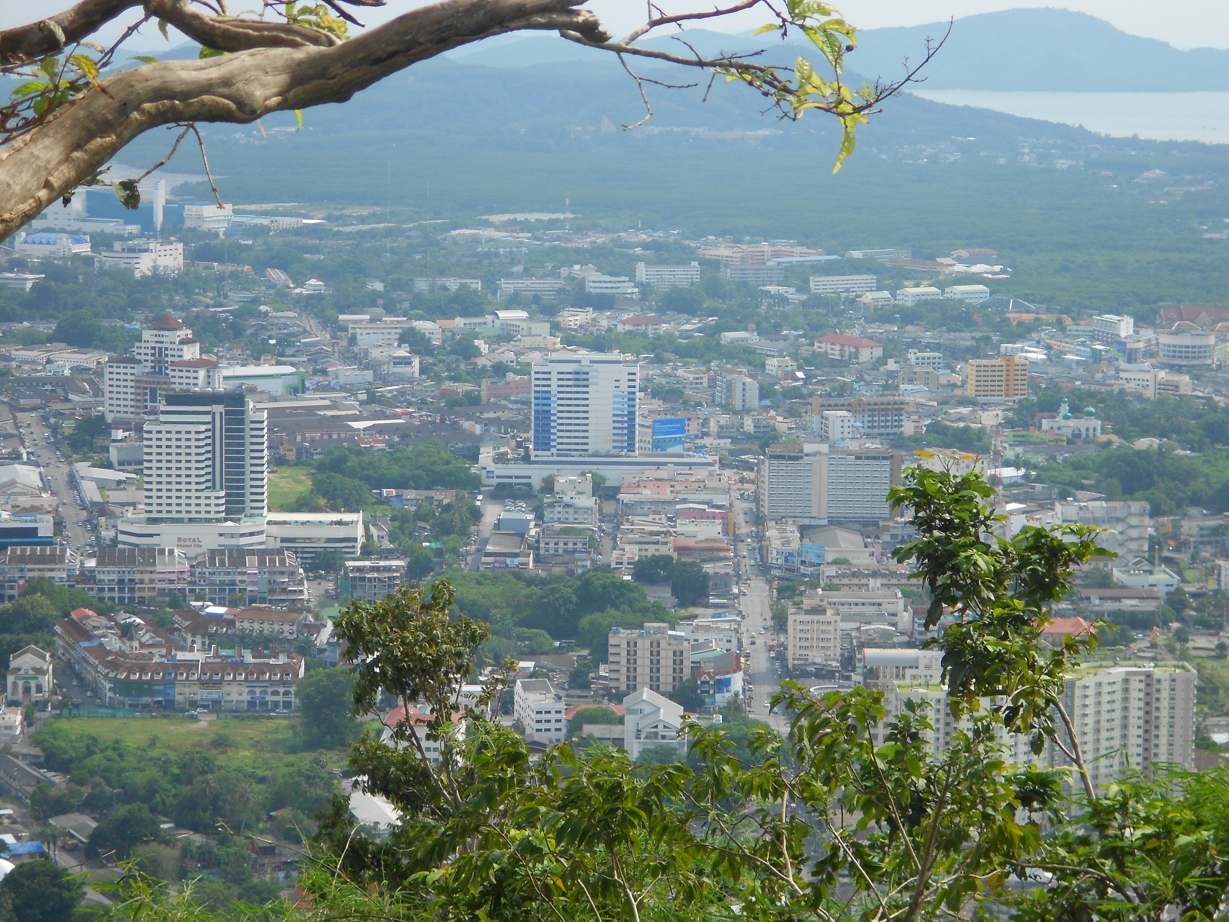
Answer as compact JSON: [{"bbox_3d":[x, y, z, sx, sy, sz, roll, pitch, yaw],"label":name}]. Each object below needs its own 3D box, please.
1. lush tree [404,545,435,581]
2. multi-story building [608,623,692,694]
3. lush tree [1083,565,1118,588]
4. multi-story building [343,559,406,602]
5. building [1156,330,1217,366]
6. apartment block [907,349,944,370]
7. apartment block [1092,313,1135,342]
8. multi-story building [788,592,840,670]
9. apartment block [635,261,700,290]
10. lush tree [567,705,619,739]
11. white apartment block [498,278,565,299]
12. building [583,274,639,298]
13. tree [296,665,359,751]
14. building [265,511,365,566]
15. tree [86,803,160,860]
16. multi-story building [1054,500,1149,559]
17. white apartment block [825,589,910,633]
[{"bbox_3d":[-81.740,42.830,1484.590,12.500,13.500,12.500,1,7,0],"label":"lush tree"},{"bbox_3d":[12.700,69.780,1238.470,28.300,23.800,13.000,1,7,4],"label":"multi-story building"},{"bbox_3d":[201.730,50.090,1456.740,13.500,11.800,13.000,1,7,0],"label":"lush tree"},{"bbox_3d":[-95.110,48.620,1400.210,22.000,17.200,12.000,-1,7,-11],"label":"multi-story building"},{"bbox_3d":[395.380,-76.460,2427.970,37.500,23.000,26.000,1,7,2],"label":"building"},{"bbox_3d":[206.400,-64.850,2337.710,20.000,16.500,9.500,-2,8,-23],"label":"apartment block"},{"bbox_3d":[366.390,-95.650,2579.210,10.500,20.000,45.000,-2,8,-18],"label":"apartment block"},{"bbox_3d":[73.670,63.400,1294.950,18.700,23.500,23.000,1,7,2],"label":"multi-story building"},{"bbox_3d":[47.210,-163.150,3093.220,55.000,21.000,15.000,0,7,-8],"label":"apartment block"},{"bbox_3d":[-6.430,86.420,1158.560,15.800,10.600,14.000,1,7,0],"label":"lush tree"},{"bbox_3d":[-68.750,-142.070,2936.920,56.000,15.000,15.000,1,7,0],"label":"white apartment block"},{"bbox_3d":[-3.040,-148.080,2990.240,45.000,19.500,18.000,0,7,-7],"label":"building"},{"bbox_3d":[-94.030,80.680,1147.170,19.500,23.000,18.500,1,7,0],"label":"tree"},{"bbox_3d":[-129.890,34.260,1526.080,42.000,19.000,31.000,0,7,-3],"label":"building"},{"bbox_3d":[-138.520,104.060,993.870,19.000,14.000,18.000,1,7,0],"label":"tree"},{"bbox_3d":[212.500,31.350,1528.860,38.500,26.000,18.000,1,7,1],"label":"multi-story building"},{"bbox_3d":[97.620,58.520,1371.580,33.000,14.500,14.000,1,7,0],"label":"white apartment block"}]

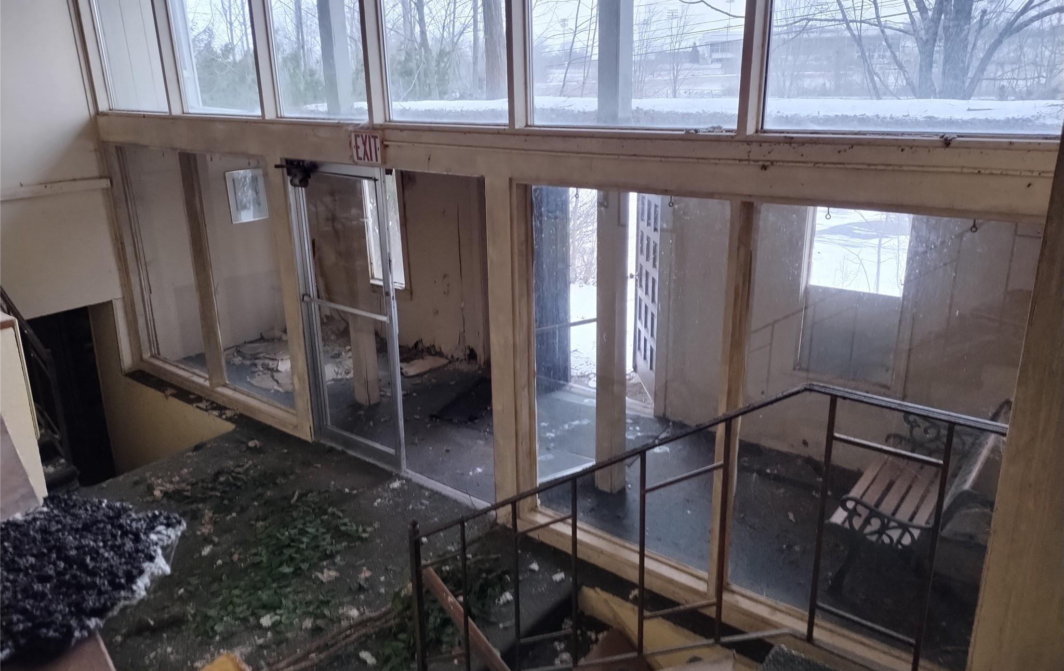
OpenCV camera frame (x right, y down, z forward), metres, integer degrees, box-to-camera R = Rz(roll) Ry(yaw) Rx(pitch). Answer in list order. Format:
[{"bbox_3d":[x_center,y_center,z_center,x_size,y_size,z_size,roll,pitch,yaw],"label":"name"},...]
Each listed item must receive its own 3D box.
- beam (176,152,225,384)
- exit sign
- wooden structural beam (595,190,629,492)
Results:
[{"bbox_3d":[-2.844,-0.524,6.680,0.070,2.056,0.130,13,22,36],"label":"beam"},{"bbox_3d":[-1.024,-1.180,4.853,0.273,0.201,0.055,13,22,36],"label":"exit sign"},{"bbox_3d":[0.519,0.016,5.058,0.145,2.187,0.145,13,22,36],"label":"wooden structural beam"}]

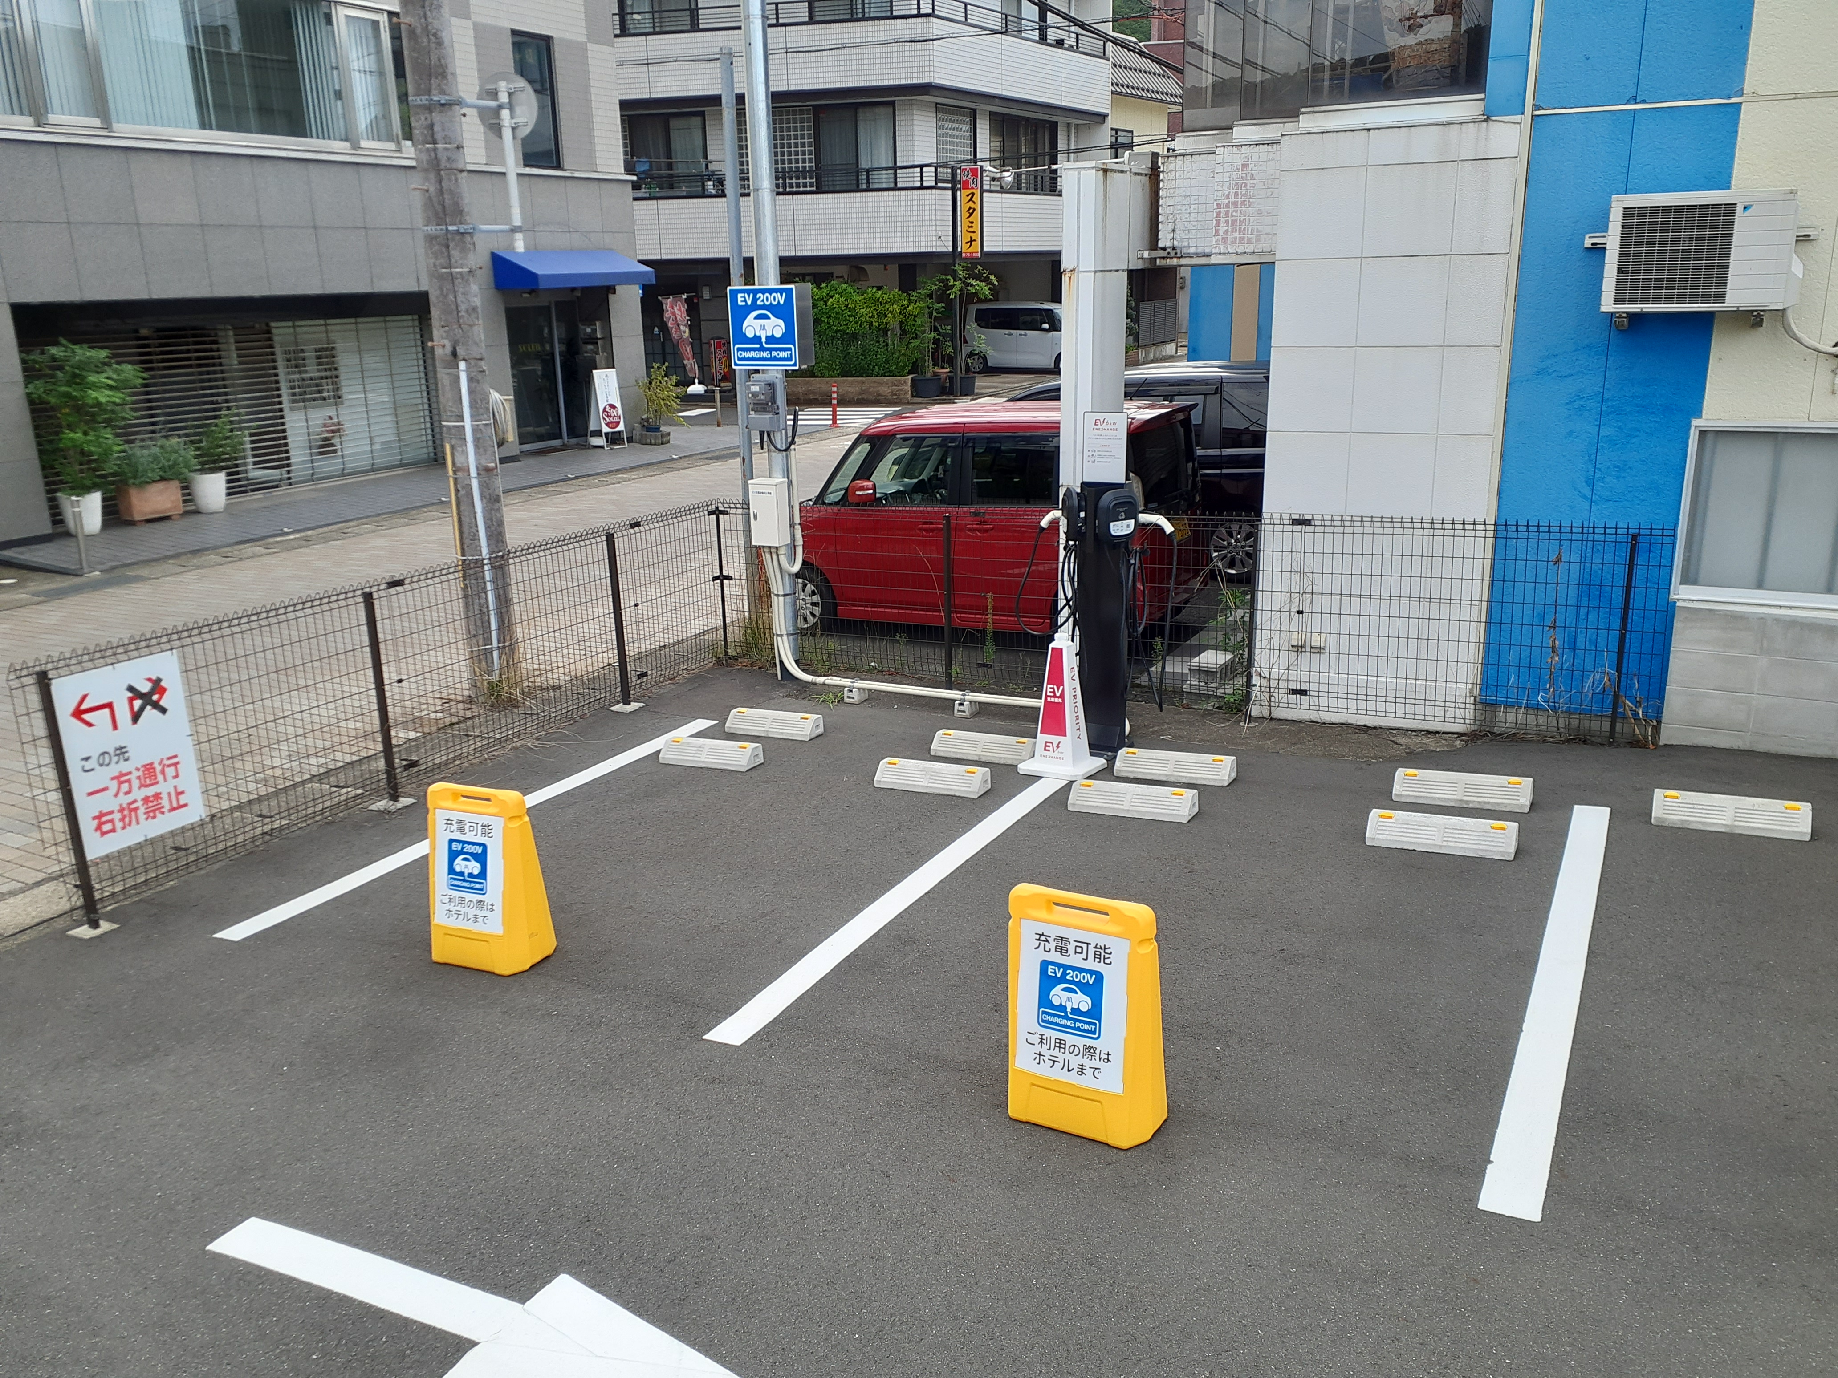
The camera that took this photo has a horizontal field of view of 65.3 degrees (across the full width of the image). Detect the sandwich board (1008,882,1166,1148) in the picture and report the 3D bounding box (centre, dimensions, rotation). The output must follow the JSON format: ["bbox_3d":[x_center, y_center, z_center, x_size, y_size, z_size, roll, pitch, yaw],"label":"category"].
[{"bbox_3d":[0.498,0.947,4.251,0.440,0.700,0.275,4,16,28],"label":"sandwich board"}]

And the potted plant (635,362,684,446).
[{"bbox_3d":[-4.086,-4.493,22.600,0.780,1.280,0.720,-5,15,-9],"label":"potted plant"}]

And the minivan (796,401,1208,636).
[{"bbox_3d":[0.359,-1.304,11.014,3.395,1.735,1.475,6,17,28],"label":"minivan"}]

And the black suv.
[{"bbox_3d":[1.837,-2.130,13.641,4.750,1.850,1.760,5,17,26],"label":"black suv"}]

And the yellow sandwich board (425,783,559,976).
[{"bbox_3d":[-1.697,0.719,5.619,0.440,0.700,0.275,4,16,28],"label":"yellow sandwich board"}]

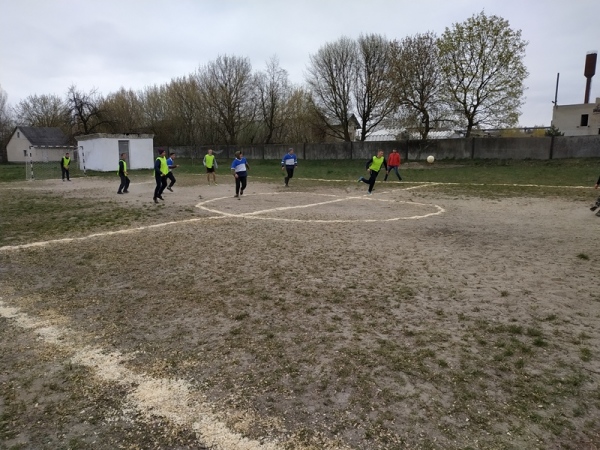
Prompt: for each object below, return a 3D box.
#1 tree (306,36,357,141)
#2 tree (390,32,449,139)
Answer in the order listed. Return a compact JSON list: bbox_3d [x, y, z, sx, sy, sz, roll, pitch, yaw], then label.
[{"bbox_3d":[3.479,-14.198,46.715,5.723,13.296,5.437,0,10,0],"label":"tree"},{"bbox_3d":[12.021,-12.870,41.875,5.834,12.201,5.543,0,10,0],"label":"tree"}]

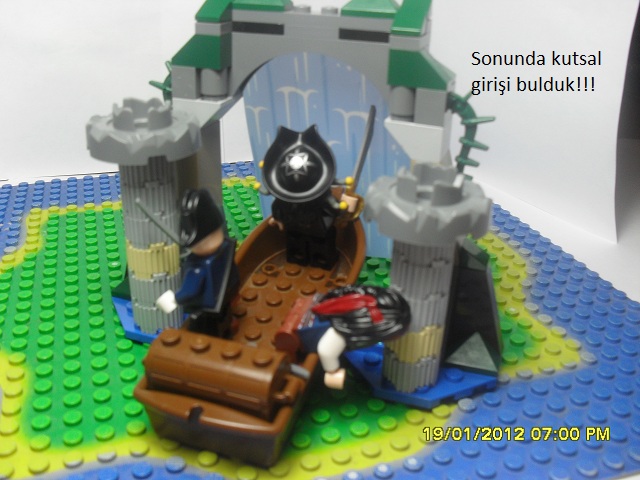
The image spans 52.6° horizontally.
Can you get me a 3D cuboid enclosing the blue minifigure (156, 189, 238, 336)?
[{"bbox_3d":[-0.029,0.009,0.174,0.022,0.046,0.024,9,35,17],"label":"blue minifigure"}]

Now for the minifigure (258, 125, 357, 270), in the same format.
[{"bbox_3d":[-0.002,-0.013,0.206,0.031,0.047,0.022,9,35,17],"label":"minifigure"}]

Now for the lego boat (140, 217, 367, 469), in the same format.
[{"bbox_3d":[-0.009,0.016,0.196,0.041,0.021,0.110,9,35,17],"label":"lego boat"}]

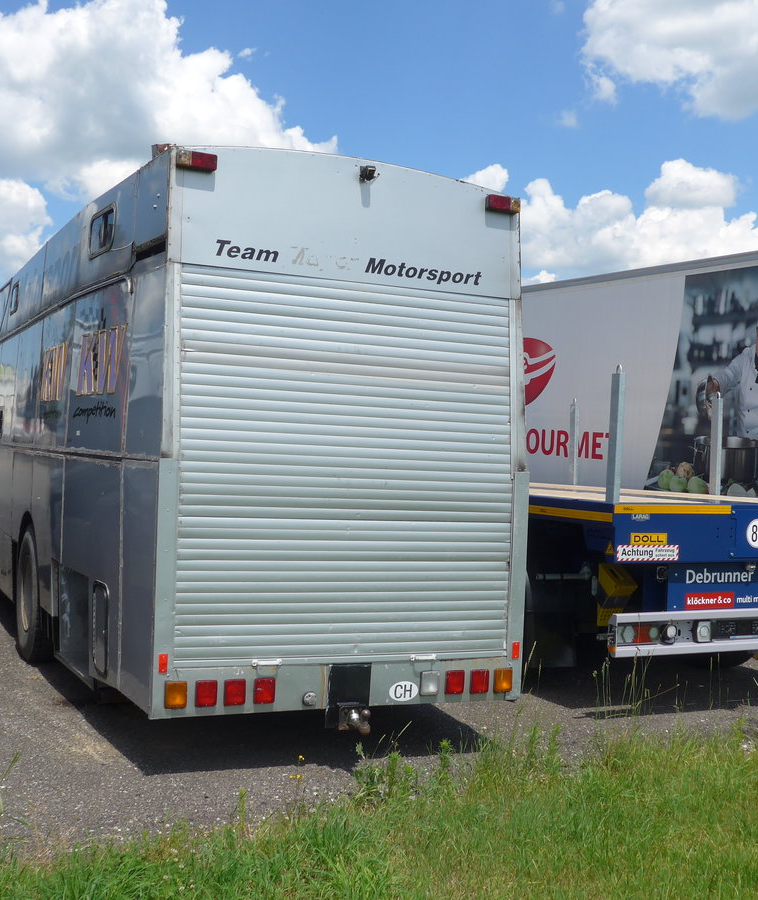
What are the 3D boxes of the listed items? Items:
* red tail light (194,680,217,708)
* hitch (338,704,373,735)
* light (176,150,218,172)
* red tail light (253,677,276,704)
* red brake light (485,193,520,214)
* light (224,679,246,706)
[{"bbox_3d":[-0.928,1.313,6.347,0.107,0.128,0.045,2,0,-25],"label":"red tail light"},{"bbox_3d":[-0.127,1.499,6.557,0.155,0.150,0.220,3,0,-24],"label":"hitch"},{"bbox_3d":[-0.968,-1.535,6.277,0.205,0.086,0.065,2,0,-25],"label":"light"},{"bbox_3d":[-0.628,1.327,6.486,0.107,0.128,0.045,2,0,-25],"label":"red tail light"},{"bbox_3d":[0.755,-1.501,7.236,0.215,0.086,0.075,3,-5,-24],"label":"red brake light"},{"bbox_3d":[-0.780,1.317,6.390,0.112,0.141,0.045,3,0,-24],"label":"light"}]

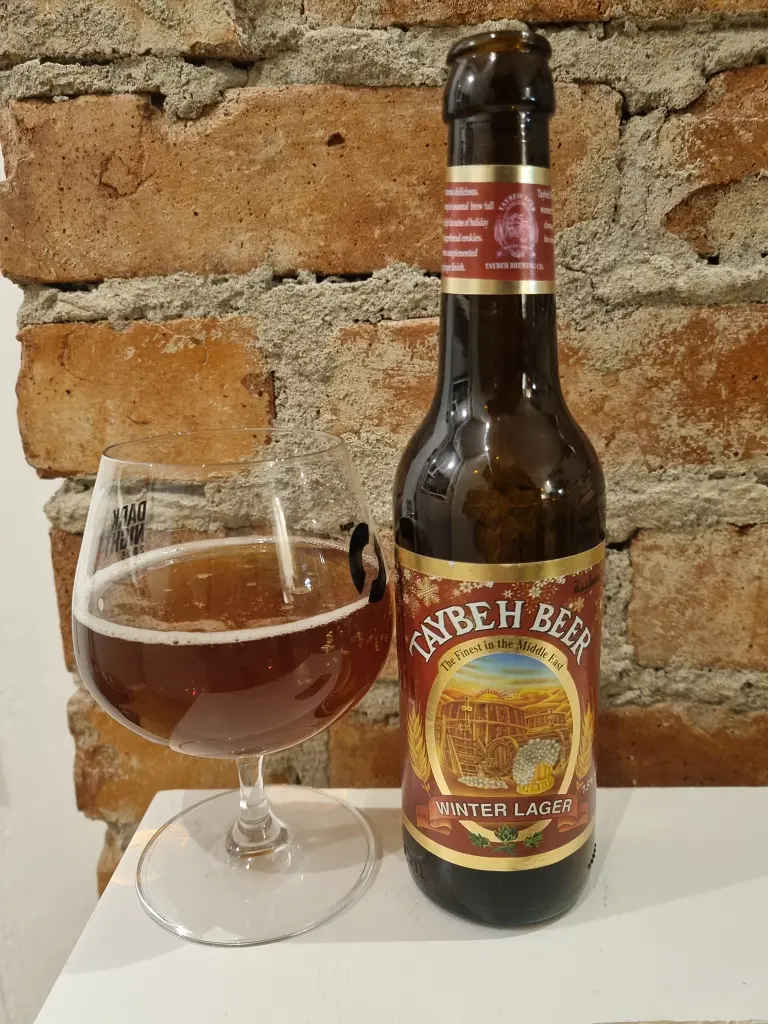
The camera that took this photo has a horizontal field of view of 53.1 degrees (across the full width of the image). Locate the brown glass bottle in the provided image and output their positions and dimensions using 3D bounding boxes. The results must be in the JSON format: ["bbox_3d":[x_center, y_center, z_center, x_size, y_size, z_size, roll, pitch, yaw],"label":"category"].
[{"bbox_3d":[0.033,0.000,0.224,0.061,0.242,0.061,0,14,6],"label":"brown glass bottle"}]

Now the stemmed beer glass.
[{"bbox_3d":[-0.045,0.049,0.247,0.098,0.142,0.098,0,14,6],"label":"stemmed beer glass"}]

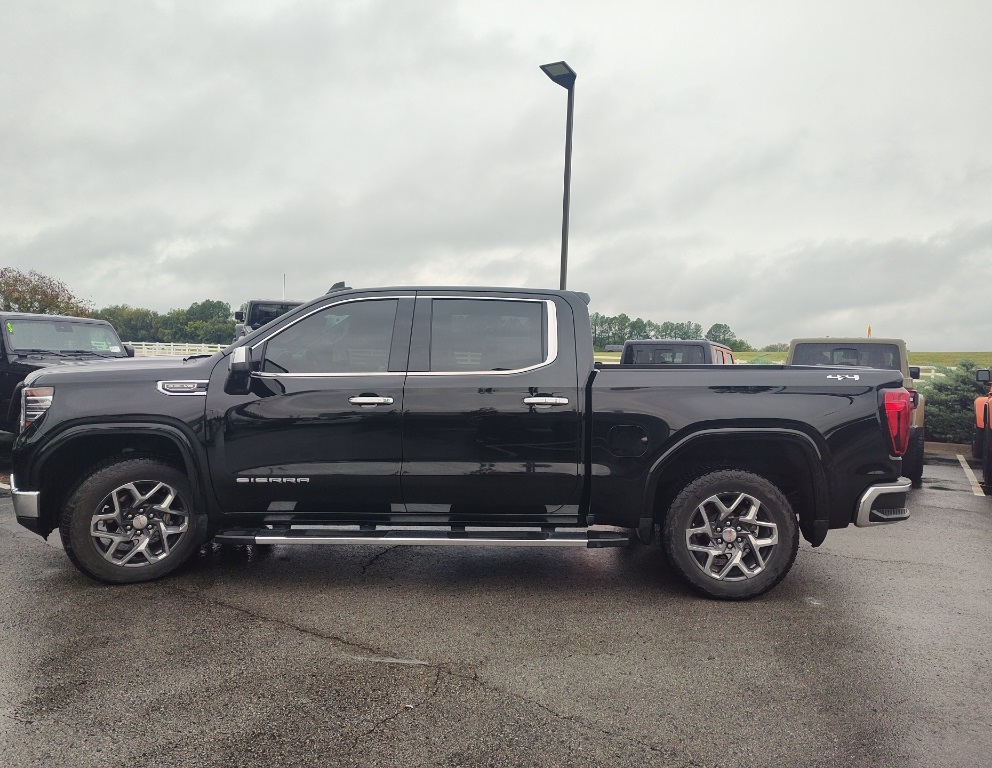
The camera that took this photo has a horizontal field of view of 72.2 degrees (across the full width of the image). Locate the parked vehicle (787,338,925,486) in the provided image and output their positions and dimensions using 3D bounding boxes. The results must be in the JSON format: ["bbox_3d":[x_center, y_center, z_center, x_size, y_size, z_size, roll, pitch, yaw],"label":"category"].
[{"bbox_3d":[5.239,0.302,10.234,1.900,1.890,5.450,2,2,28],"label":"parked vehicle"}]

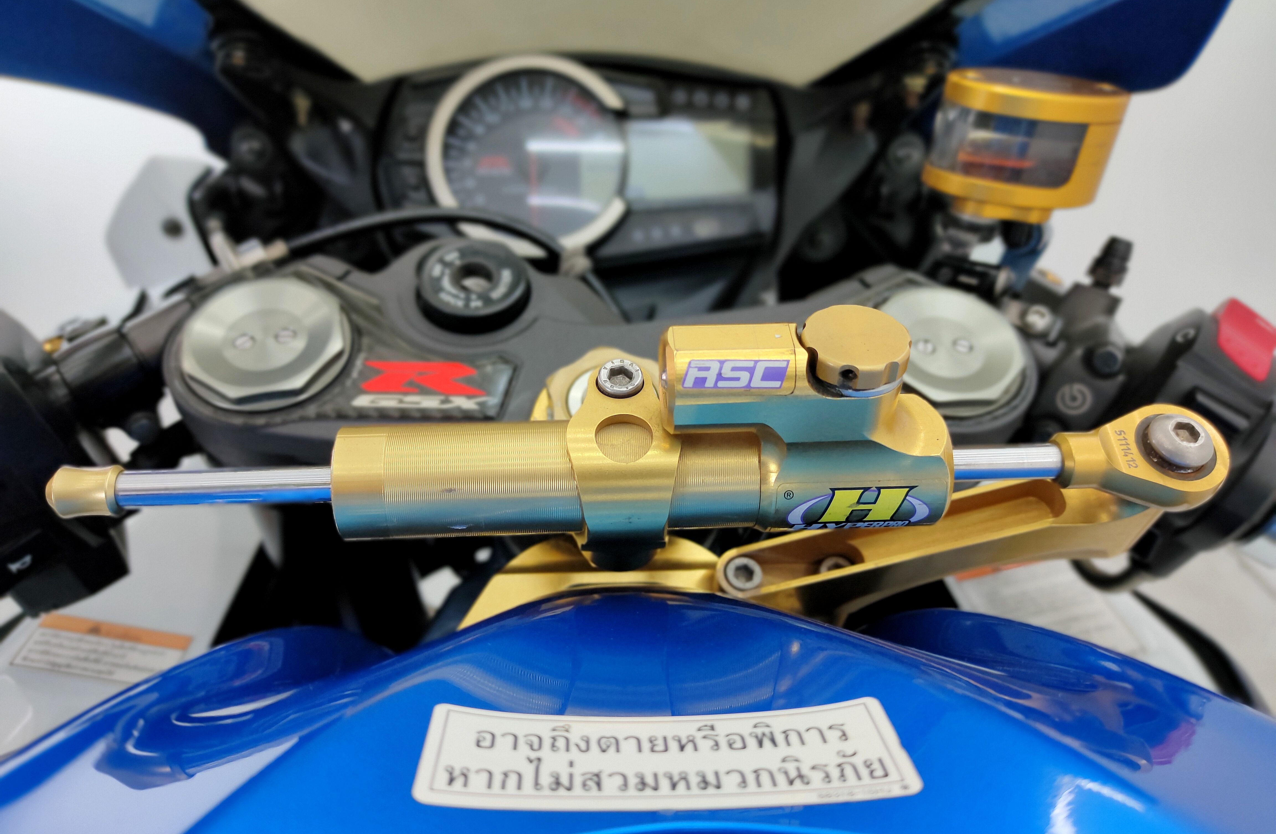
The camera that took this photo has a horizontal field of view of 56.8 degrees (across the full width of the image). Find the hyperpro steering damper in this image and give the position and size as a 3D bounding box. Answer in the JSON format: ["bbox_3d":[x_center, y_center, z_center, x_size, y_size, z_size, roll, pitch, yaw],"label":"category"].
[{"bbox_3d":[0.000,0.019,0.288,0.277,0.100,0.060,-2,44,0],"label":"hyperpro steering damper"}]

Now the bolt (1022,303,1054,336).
[{"bbox_3d":[0.137,-0.033,0.403,0.011,0.011,0.009,0,-15,15],"label":"bolt"}]

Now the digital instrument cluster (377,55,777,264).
[{"bbox_3d":[-0.030,-0.113,0.555,0.180,0.098,0.050,0,-6,-5],"label":"digital instrument cluster"}]

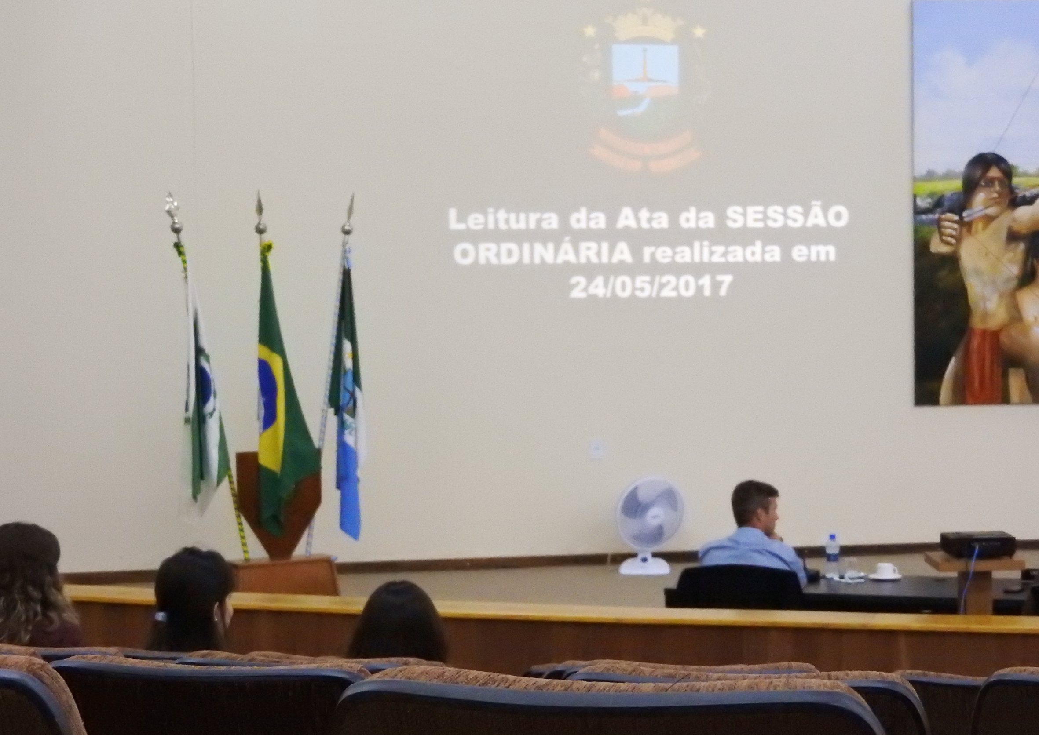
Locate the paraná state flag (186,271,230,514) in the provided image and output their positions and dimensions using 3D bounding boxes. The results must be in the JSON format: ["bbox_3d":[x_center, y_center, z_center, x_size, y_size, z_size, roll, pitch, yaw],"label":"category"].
[{"bbox_3d":[-1.798,0.117,18.200,0.249,1.430,0.200,-2,4,-15],"label":"paraná state flag"}]

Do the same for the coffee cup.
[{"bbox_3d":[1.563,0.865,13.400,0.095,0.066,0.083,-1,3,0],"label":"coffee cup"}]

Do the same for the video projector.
[{"bbox_3d":[1.863,0.724,12.800,0.290,0.095,0.235,-1,3,-8],"label":"video projector"}]

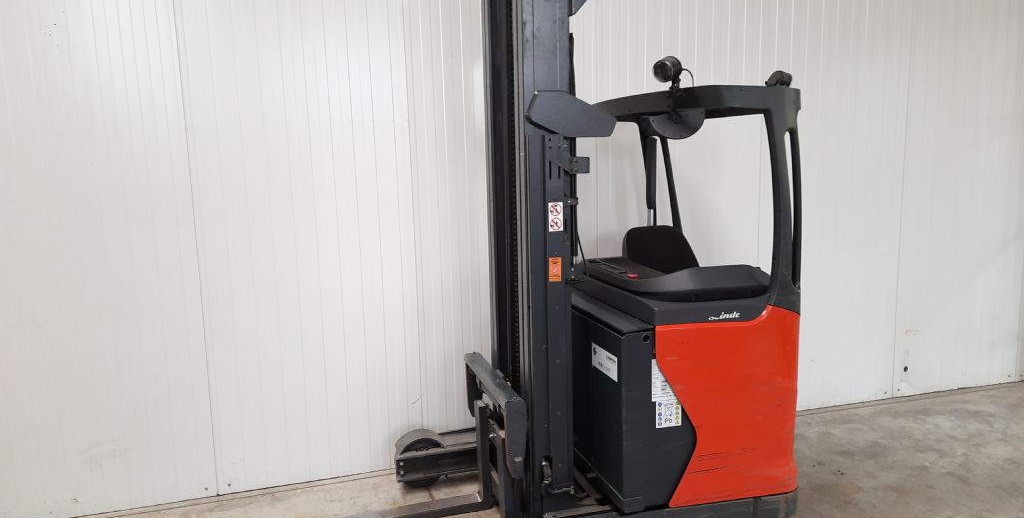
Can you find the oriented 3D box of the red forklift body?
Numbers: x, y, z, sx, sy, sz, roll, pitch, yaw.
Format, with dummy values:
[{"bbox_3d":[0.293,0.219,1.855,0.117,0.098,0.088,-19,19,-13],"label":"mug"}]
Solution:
[{"bbox_3d":[0.808,0.565,3.737,0.785,0.876,1.250,-4,9,-16],"label":"red forklift body"}]

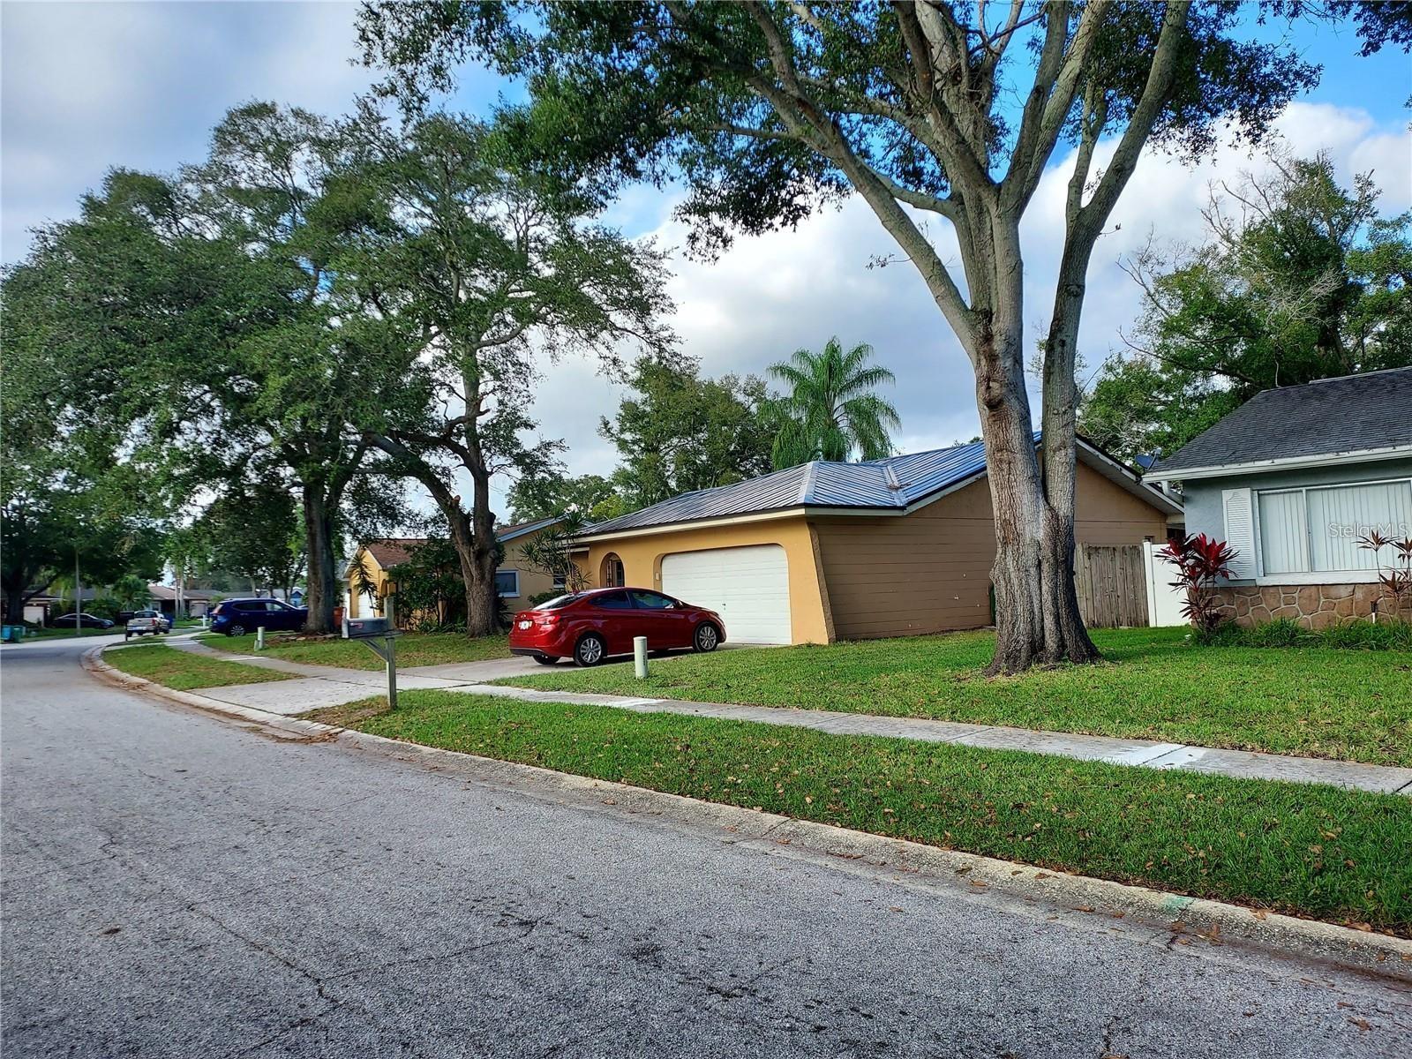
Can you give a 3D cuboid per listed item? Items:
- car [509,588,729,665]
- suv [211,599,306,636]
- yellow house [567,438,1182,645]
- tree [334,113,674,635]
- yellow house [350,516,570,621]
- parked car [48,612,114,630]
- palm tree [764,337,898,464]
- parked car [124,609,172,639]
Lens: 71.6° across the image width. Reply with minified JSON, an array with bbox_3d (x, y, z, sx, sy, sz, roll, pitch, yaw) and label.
[{"bbox_3d":[-1.614,1.856,19.424,4.540,1.435,1.780,-1,-3,-38],"label":"car"},{"bbox_3d":[-19.523,3.895,43.522,4.680,1.720,1.850,-2,-3,-35],"label":"suv"},{"bbox_3d":[2.920,0.526,30.781,14.600,5.150,17.600,1,-4,-35],"label":"yellow house"},{"bbox_3d":[-6.802,-5.004,33.261,11.200,17.200,11.200,-2,-4,0],"label":"tree"},{"bbox_3d":[-10.086,2.172,47.942,13.000,4.900,14.000,0,-4,-31],"label":"yellow house"},{"bbox_3d":[-56.023,8.260,88.000,4.750,1.450,1.820,0,-4,-26],"label":"parked car"},{"bbox_3d":[5.868,-2.328,43.836,5.900,12.100,5.900,-2,-4,0],"label":"palm tree"},{"bbox_3d":[-37.283,6.236,65.323,1.800,1.700,5.100,-1,-4,-21],"label":"parked car"}]

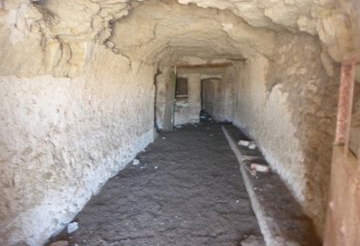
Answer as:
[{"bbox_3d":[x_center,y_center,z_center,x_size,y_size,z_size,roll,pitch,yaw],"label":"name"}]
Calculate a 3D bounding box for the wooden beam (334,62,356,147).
[{"bbox_3d":[1.227,-0.137,1.850,0.090,0.640,0.070,2,7,14],"label":"wooden beam"}]

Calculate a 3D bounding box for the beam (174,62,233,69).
[{"bbox_3d":[0.989,-2.417,10.500,2.442,0.170,0.170,-2,7,0],"label":"beam"}]

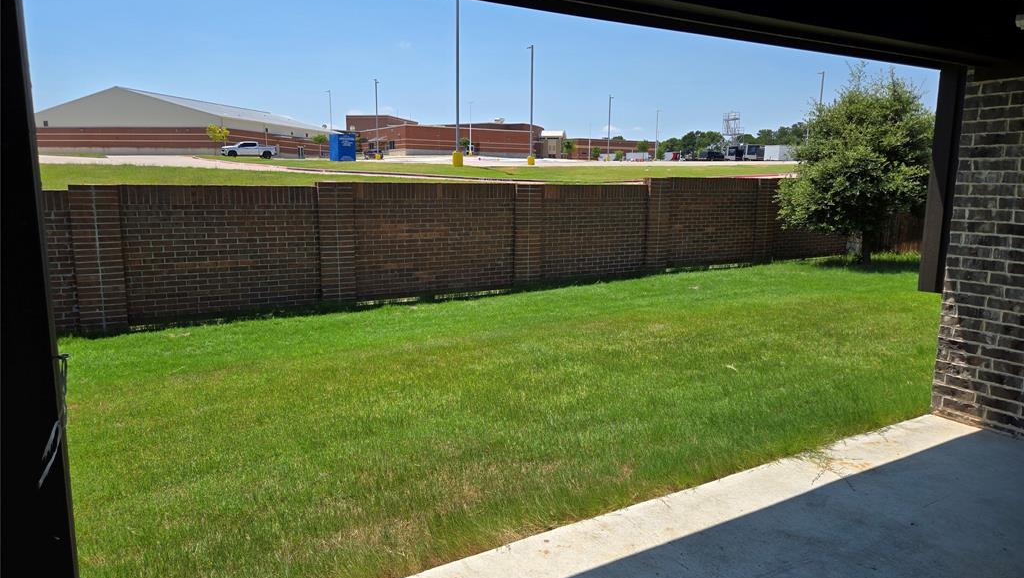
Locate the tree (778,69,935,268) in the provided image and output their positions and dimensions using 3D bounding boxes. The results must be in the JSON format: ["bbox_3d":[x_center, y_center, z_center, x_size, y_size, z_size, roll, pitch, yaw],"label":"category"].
[{"bbox_3d":[7.742,-2.646,14.666,3.400,4.220,3.400,-5,10,-29],"label":"tree"}]

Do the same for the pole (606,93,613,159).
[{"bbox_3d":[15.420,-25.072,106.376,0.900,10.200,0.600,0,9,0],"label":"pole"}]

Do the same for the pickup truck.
[{"bbox_3d":[-30.304,-16.005,78.457,5.850,1.930,2.050,-4,10,-28],"label":"pickup truck"}]

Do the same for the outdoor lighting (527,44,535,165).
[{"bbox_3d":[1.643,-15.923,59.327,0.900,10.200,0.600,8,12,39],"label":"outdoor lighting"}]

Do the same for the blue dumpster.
[{"bbox_3d":[-13.087,-10.879,52.440,1.450,2.100,1.450,-7,12,-38],"label":"blue dumpster"}]

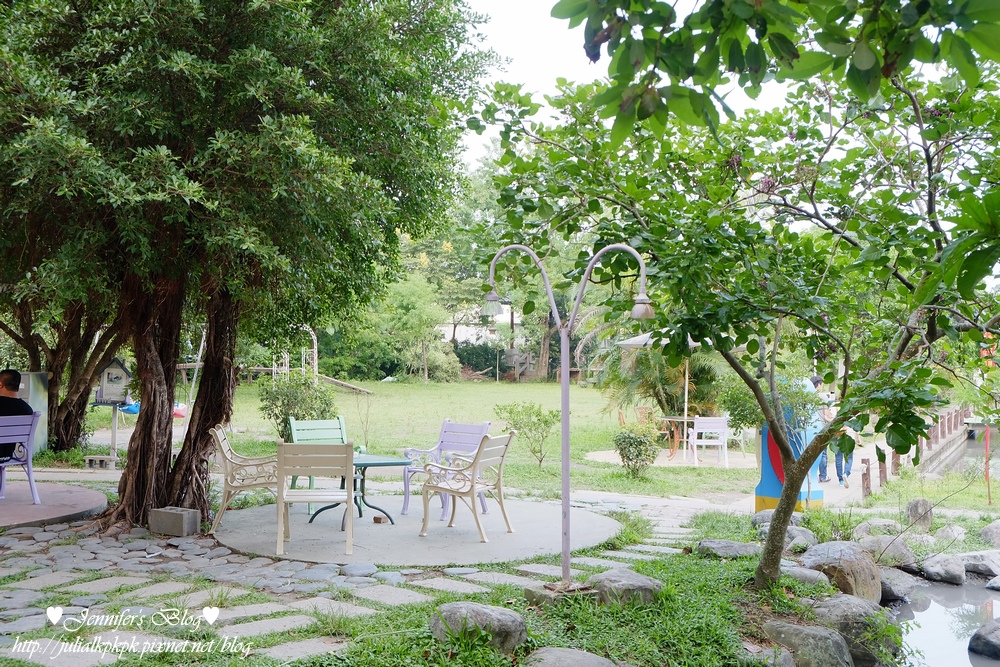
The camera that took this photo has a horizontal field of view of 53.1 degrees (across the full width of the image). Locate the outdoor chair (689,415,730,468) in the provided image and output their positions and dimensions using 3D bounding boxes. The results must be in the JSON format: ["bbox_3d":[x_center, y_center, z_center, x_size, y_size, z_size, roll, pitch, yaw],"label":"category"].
[{"bbox_3d":[3.634,1.852,17.405,0.559,0.857,0.635,1,-1,0],"label":"outdoor chair"}]

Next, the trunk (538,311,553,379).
[{"bbox_3d":[2.411,0.636,53.000,0.600,3.700,0.550,1,-1,0],"label":"trunk"}]

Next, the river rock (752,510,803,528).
[{"bbox_3d":[3.163,2.120,11.400,0.553,0.190,0.420,0,-1,15],"label":"river rock"}]

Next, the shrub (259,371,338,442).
[{"bbox_3d":[-3.466,1.298,17.200,1.300,1.300,1.250,1,-1,0],"label":"shrub"}]

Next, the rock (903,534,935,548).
[{"bbox_3d":[4.436,2.181,10.600,0.340,0.150,0.260,1,-1,0],"label":"rock"}]

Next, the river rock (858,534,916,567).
[{"bbox_3d":[3.942,2.213,10.200,0.594,0.280,0.460,0,-1,21],"label":"river rock"}]

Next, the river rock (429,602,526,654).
[{"bbox_3d":[-0.121,1.550,5.380,0.510,0.240,0.360,1,-1,0],"label":"river rock"}]

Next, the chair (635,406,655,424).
[{"bbox_3d":[2.974,1.893,19.500,0.600,0.900,0.560,0,-1,42],"label":"chair"}]

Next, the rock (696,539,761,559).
[{"bbox_3d":[2.061,1.935,9.000,0.567,0.150,0.380,0,-1,13],"label":"rock"}]

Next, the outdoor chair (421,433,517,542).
[{"bbox_3d":[-0.278,1.265,8.525,0.660,0.880,0.560,-1,-1,29],"label":"outdoor chair"}]

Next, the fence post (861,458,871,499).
[{"bbox_3d":[5.190,2.059,14.200,0.105,0.570,0.105,-1,-1,30],"label":"fence post"}]

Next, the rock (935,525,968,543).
[{"bbox_3d":[5.000,2.220,11.100,0.345,0.180,0.280,0,-1,24],"label":"rock"}]

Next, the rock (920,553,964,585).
[{"bbox_3d":[4.547,2.431,10.300,0.460,0.280,0.420,0,-1,24],"label":"rock"}]

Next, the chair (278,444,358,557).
[{"bbox_3d":[-1.403,1.219,7.718,0.559,0.857,0.635,1,-1,-6],"label":"chair"}]

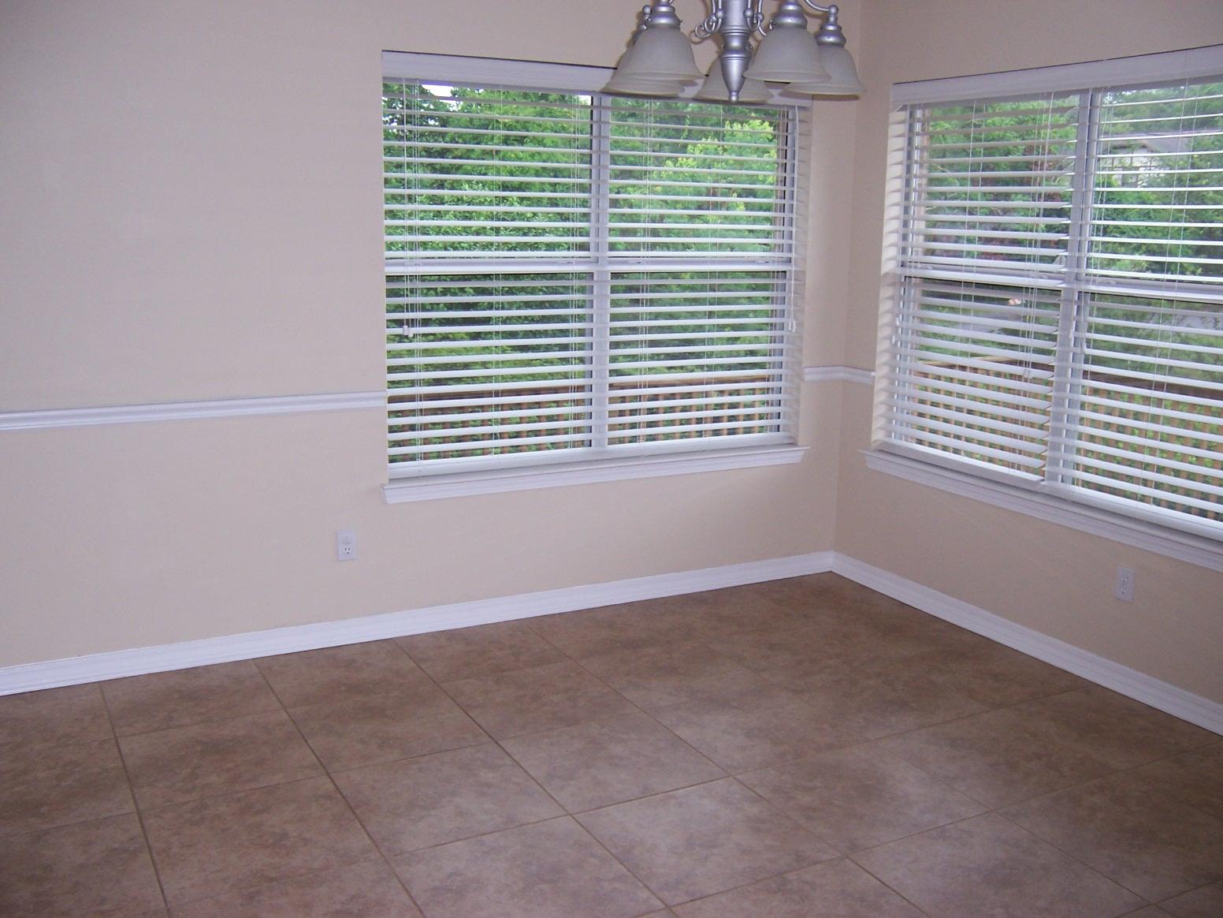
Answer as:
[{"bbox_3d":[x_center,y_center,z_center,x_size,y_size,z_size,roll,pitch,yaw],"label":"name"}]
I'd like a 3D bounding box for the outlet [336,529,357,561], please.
[{"bbox_3d":[-0.950,0.311,4.195,0.071,0.115,0.009,-5,13,-28],"label":"outlet"}]

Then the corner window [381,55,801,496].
[{"bbox_3d":[-0.015,-0.705,4.575,1.816,1.423,0.060,-5,13,-28],"label":"corner window"}]

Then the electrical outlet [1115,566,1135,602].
[{"bbox_3d":[1.713,0.419,3.890,0.009,0.115,0.071,-5,13,-28],"label":"electrical outlet"}]

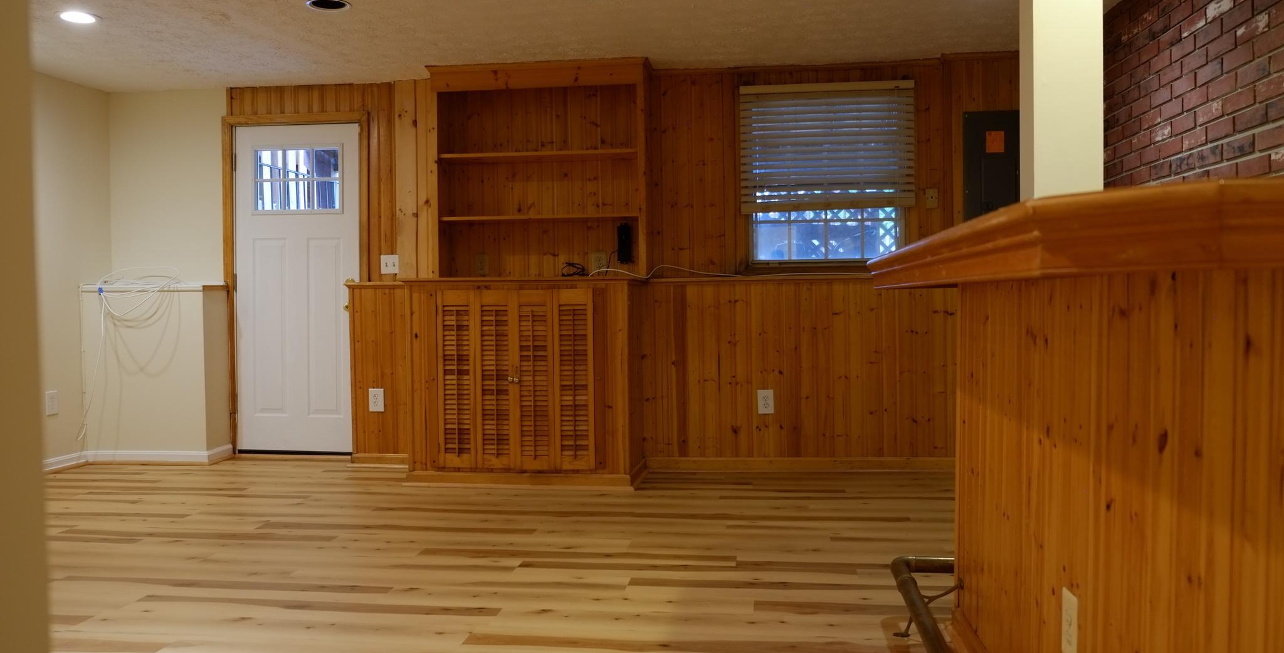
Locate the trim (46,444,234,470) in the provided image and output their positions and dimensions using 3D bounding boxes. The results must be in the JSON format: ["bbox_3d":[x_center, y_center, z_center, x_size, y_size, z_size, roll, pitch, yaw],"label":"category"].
[{"bbox_3d":[-2.964,0.783,5.751,0.815,0.079,0.580,0,2,7],"label":"trim"}]

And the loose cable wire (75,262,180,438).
[{"bbox_3d":[-3.006,0.165,5.674,0.635,1.019,0.240,0,2,7],"label":"loose cable wire"}]

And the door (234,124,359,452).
[{"bbox_3d":[-2.130,-0.229,6.002,0.813,2.030,0.045,0,2,7],"label":"door"}]

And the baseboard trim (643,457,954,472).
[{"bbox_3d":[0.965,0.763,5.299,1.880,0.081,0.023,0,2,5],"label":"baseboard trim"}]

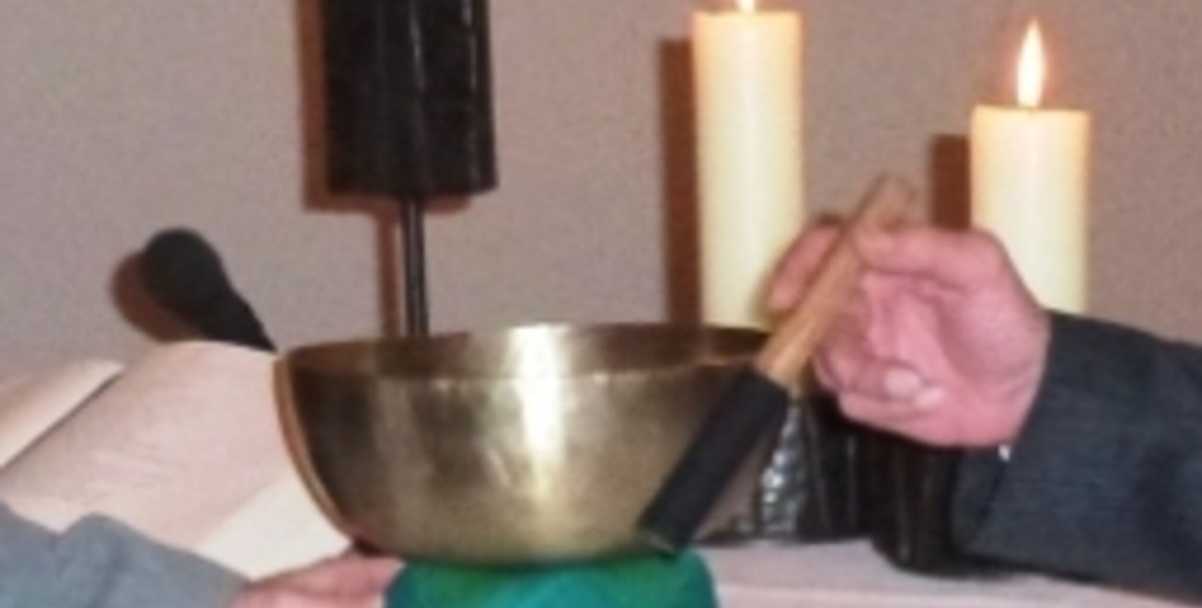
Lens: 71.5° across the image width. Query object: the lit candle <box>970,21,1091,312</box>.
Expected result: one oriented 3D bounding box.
[{"bbox_3d":[0.270,-0.069,0.525,0.073,0.220,0.073,-1,4,0],"label":"lit candle"}]

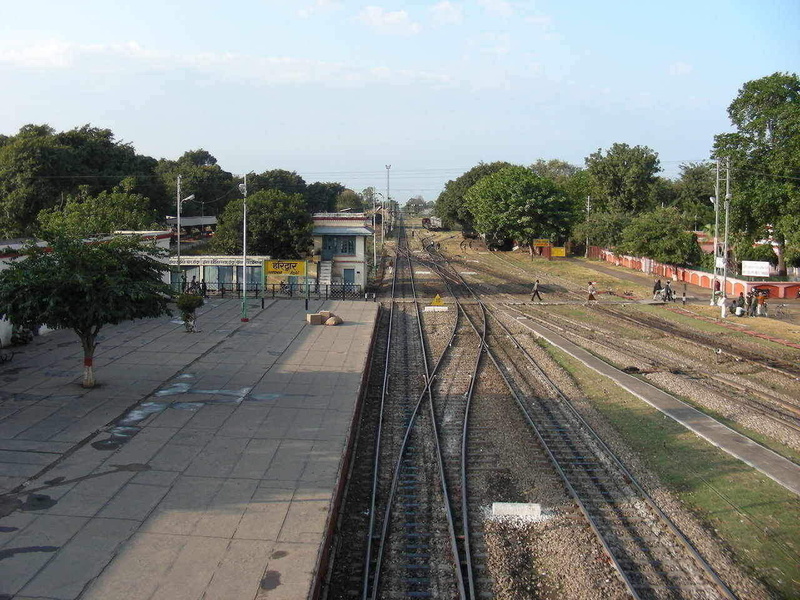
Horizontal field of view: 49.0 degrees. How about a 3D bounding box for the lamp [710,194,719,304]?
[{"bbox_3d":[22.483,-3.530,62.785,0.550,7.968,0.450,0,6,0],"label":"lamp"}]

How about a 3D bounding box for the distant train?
[{"bbox_3d":[11.360,-25.652,306.966,3.200,4.200,20.000,1,6,13],"label":"distant train"}]

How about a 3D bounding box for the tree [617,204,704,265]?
[{"bbox_3d":[25.109,-5.625,84.649,8.100,6.737,7.300,0,6,0],"label":"tree"}]

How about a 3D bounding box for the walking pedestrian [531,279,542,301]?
[{"bbox_3d":[10.625,-0.755,68.257,0.820,1.660,0.500,0,6,0],"label":"walking pedestrian"}]

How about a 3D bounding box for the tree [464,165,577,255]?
[{"bbox_3d":[19.600,-14.924,143.724,17.300,14.200,15.500,0,6,0],"label":"tree"}]

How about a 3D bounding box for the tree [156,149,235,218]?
[{"bbox_3d":[-36.120,-17.930,155.885,13.500,16.400,12.500,0,6,0],"label":"tree"}]

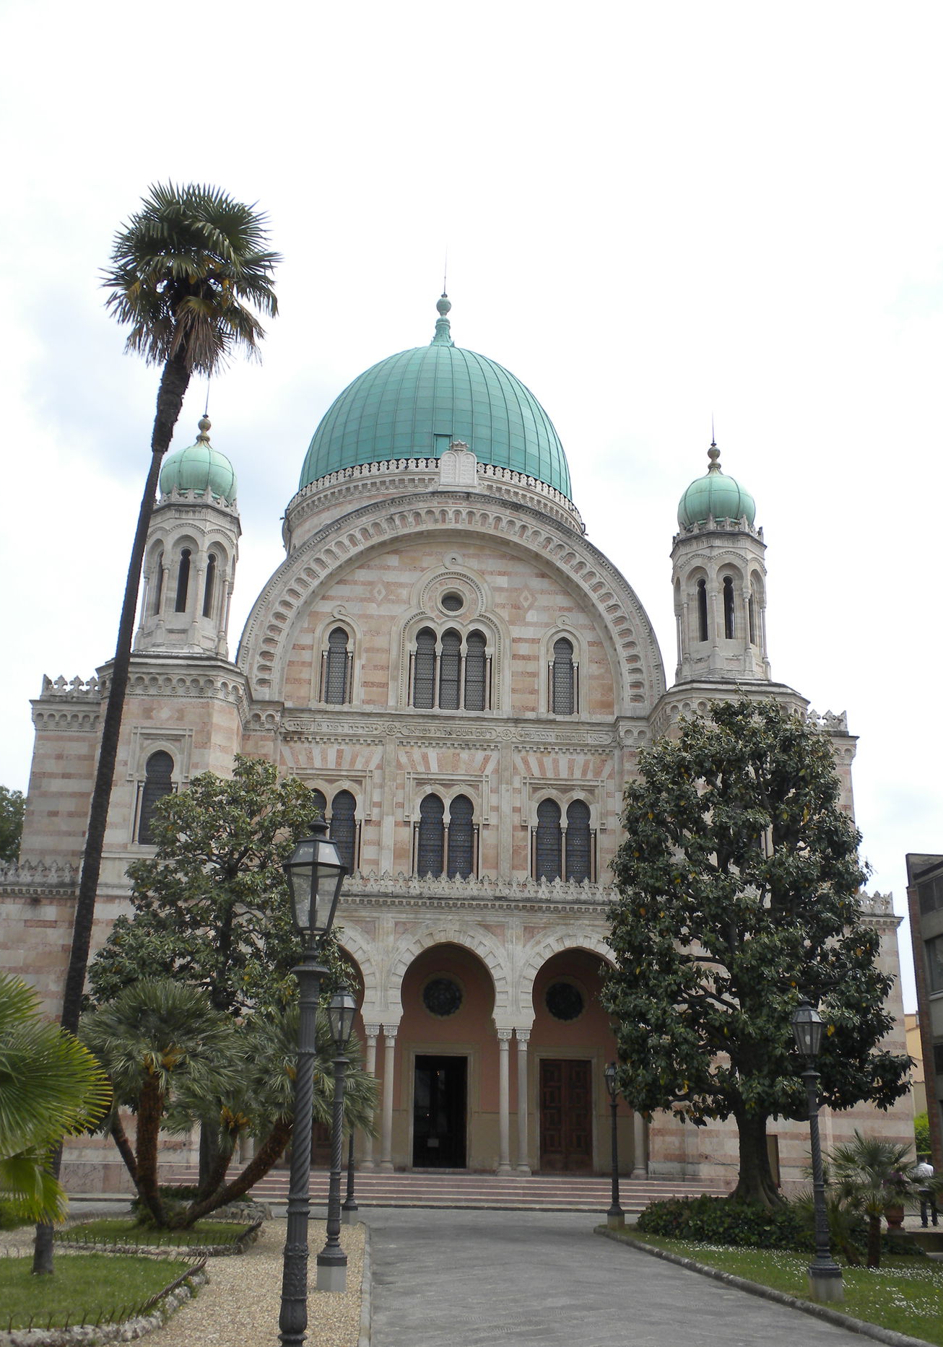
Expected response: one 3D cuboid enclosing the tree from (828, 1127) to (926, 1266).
[{"bbox_3d":[6.398,8.421,23.038,1.700,1.976,1.700,2,-20,-3],"label":"tree"}]

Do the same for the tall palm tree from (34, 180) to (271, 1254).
[{"bbox_3d":[-4.916,-0.168,21.026,3.000,16.425,3.000,2,-20,-3],"label":"tall palm tree"}]

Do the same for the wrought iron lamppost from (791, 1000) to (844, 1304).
[{"bbox_3d":[4.344,5.937,18.165,0.430,3.570,0.430,3,-18,-3],"label":"wrought iron lamppost"}]

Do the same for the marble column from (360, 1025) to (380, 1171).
[{"bbox_3d":[-2.936,12.254,41.501,0.420,4.016,0.420,2,-19,-3],"label":"marble column"}]

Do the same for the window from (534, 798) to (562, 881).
[{"bbox_3d":[2.501,5.492,47.522,0.940,2.759,0.300,2,-20,-3],"label":"window"}]

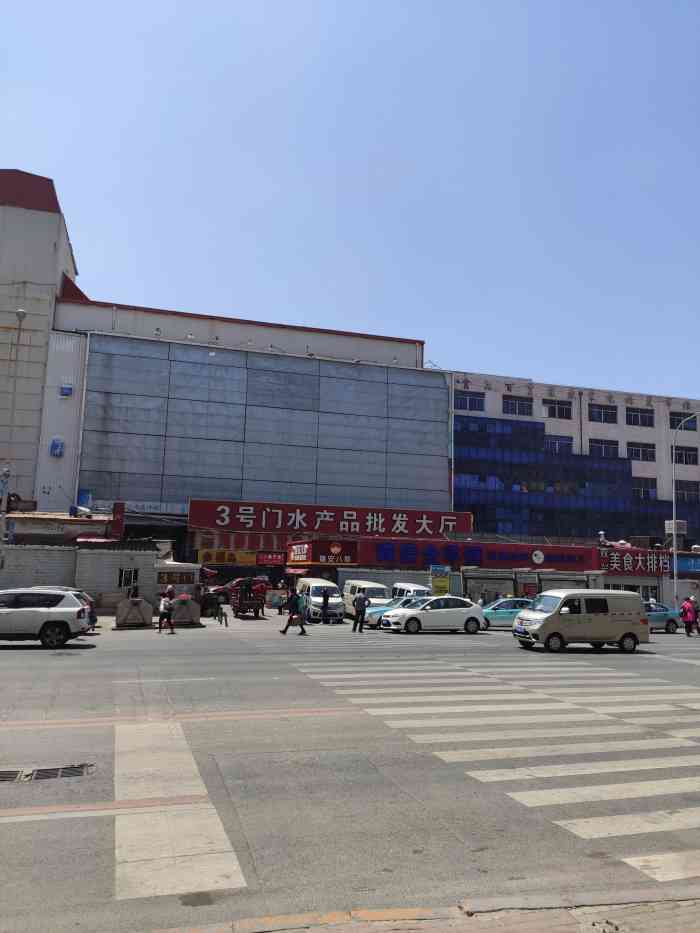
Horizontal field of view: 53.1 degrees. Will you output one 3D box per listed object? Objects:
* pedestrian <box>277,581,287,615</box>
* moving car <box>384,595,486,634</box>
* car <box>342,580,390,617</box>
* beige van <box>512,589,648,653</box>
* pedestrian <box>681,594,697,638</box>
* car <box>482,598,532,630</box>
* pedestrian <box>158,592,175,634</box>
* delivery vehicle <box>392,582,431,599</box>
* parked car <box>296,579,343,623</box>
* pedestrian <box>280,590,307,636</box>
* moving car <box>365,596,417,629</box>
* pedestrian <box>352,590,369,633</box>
[{"bbox_3d":[-3.634,7.081,37.512,0.500,1.720,0.420,1,-8,0],"label":"pedestrian"},{"bbox_3d":[3.617,6.288,29.999,4.413,1.473,1.805,4,-9,-18],"label":"moving car"},{"bbox_3d":[0.876,7.181,38.110,1.614,1.901,4.393,3,-8,-10],"label":"car"},{"bbox_3d":[7.995,5.330,24.470,4.459,1.987,1.686,4,-9,-16],"label":"beige van"},{"bbox_3d":[14.682,6.521,30.481,0.500,1.660,0.550,4,-9,-16],"label":"pedestrian"},{"bbox_3d":[7.014,6.596,31.455,4.519,1.437,1.728,4,-9,-15],"label":"car"},{"bbox_3d":[-6.831,5.452,26.274,0.500,1.580,0.500,4,-9,-16],"label":"pedestrian"},{"bbox_3d":[4.110,8.508,46.300,1.500,1.770,3.750,3,-9,-15],"label":"delivery vehicle"},{"bbox_3d":[-1.470,6.549,34.419,1.649,1.987,4.749,3,-8,-10],"label":"parked car"},{"bbox_3d":[-2.153,5.601,26.834,0.850,1.660,0.550,4,-9,-16],"label":"pedestrian"},{"bbox_3d":[2.551,6.451,31.145,4.473,1.430,1.726,3,-8,-11],"label":"moving car"},{"bbox_3d":[0.446,5.909,28.615,0.620,1.680,0.360,1,-8,0],"label":"pedestrian"}]

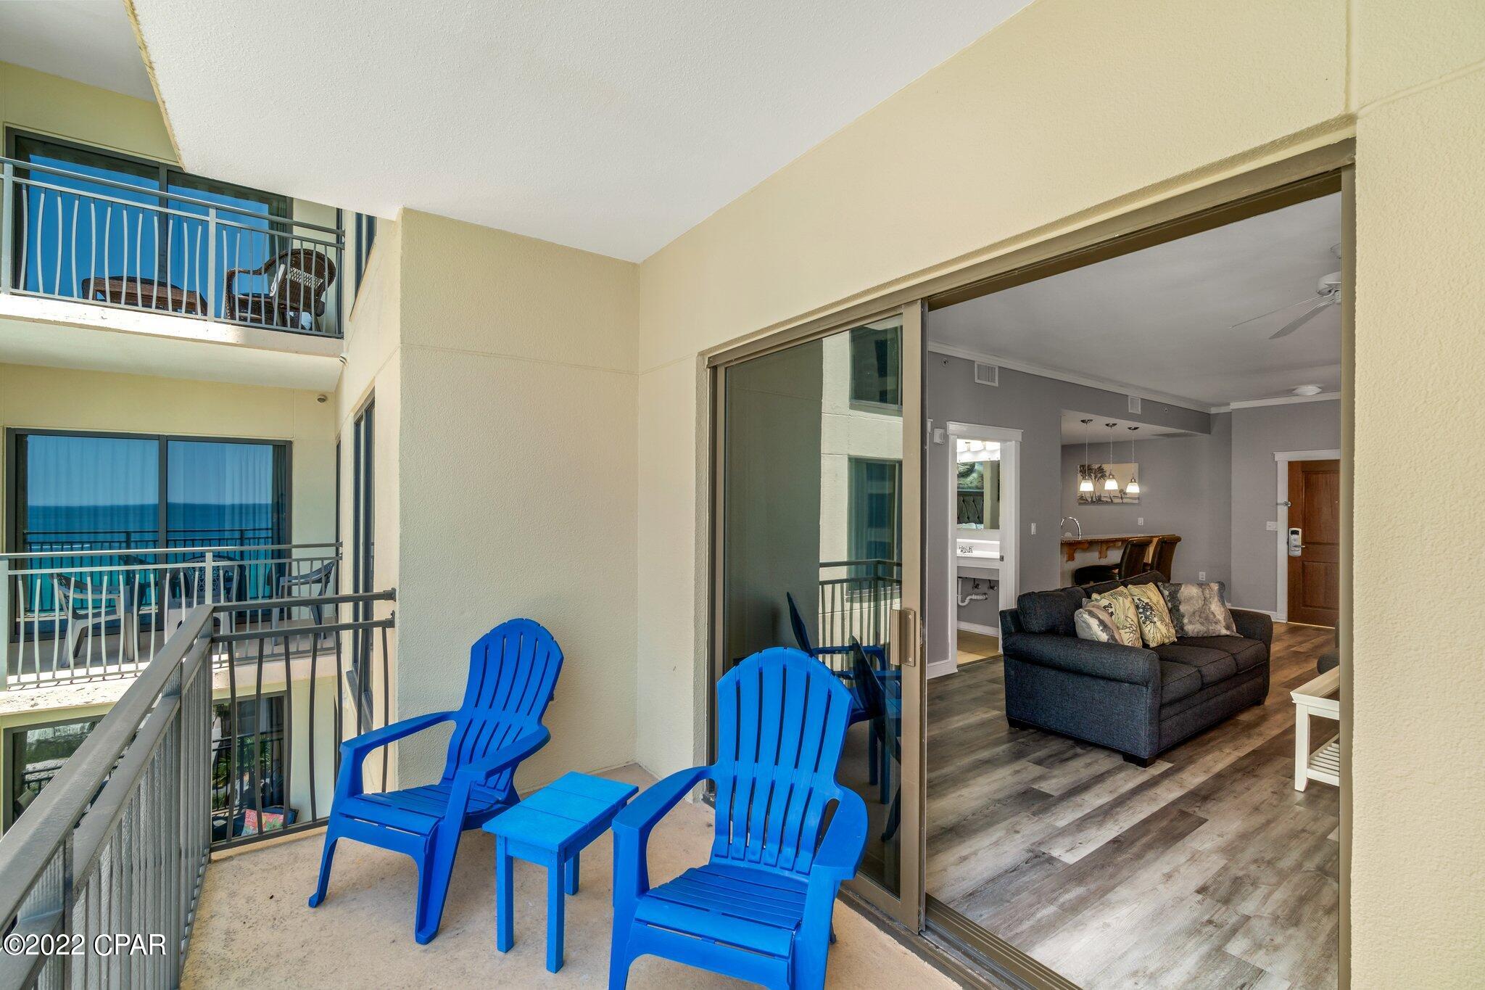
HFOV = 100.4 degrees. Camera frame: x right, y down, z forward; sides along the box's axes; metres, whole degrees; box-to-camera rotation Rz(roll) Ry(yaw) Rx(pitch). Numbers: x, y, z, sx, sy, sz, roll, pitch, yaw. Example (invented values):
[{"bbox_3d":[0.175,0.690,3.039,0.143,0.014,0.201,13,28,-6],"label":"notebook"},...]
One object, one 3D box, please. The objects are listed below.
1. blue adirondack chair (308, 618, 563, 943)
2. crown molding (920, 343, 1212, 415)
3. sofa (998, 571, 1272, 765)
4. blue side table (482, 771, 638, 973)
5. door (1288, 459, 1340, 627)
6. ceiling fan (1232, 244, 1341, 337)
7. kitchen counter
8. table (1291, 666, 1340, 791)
[{"bbox_3d":[-1.214,1.075,2.623,0.755,0.950,0.890,0,0,19],"label":"blue adirondack chair"},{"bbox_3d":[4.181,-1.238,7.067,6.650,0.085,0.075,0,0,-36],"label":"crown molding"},{"bbox_3d":[2.893,1.106,4.446,2.140,0.900,0.950,0,0,-36],"label":"sofa"},{"bbox_3d":[-0.639,1.334,2.229,0.317,0.434,0.452,0,0,24],"label":"blue side table"},{"bbox_3d":[7.073,0.571,7.366,0.050,2.030,0.910,0,0,-36],"label":"door"},{"bbox_3d":[3.176,-1.093,3.238,1.100,0.380,1.100,0,0,-36],"label":"ceiling fan"},{"bbox_3d":[4.379,0.644,7.542,2.850,0.280,0.430,0,0,-36],"label":"kitchen counter"},{"bbox_3d":[3.550,1.307,3.372,1.200,0.495,0.600,0,0,-36],"label":"table"}]

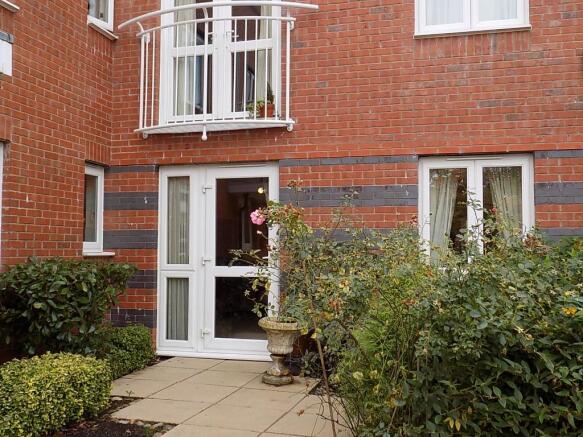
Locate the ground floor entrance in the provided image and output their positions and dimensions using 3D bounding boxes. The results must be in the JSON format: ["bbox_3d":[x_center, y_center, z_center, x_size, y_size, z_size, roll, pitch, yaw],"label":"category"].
[{"bbox_3d":[-0.827,0.465,6.394,1.430,2.190,0.130,-1,-3,13],"label":"ground floor entrance"}]

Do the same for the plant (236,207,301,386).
[{"bbox_3d":[-0.196,0.704,5.313,0.580,1.600,0.550,0,-3,0],"label":"plant"}]

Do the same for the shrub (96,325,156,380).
[{"bbox_3d":[-1.815,1.329,5.830,0.520,0.400,0.880,-1,-3,13],"label":"shrub"}]

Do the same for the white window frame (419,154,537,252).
[{"bbox_3d":[1.863,-0.057,5.801,1.110,1.190,0.120,-1,-3,13],"label":"white window frame"}]

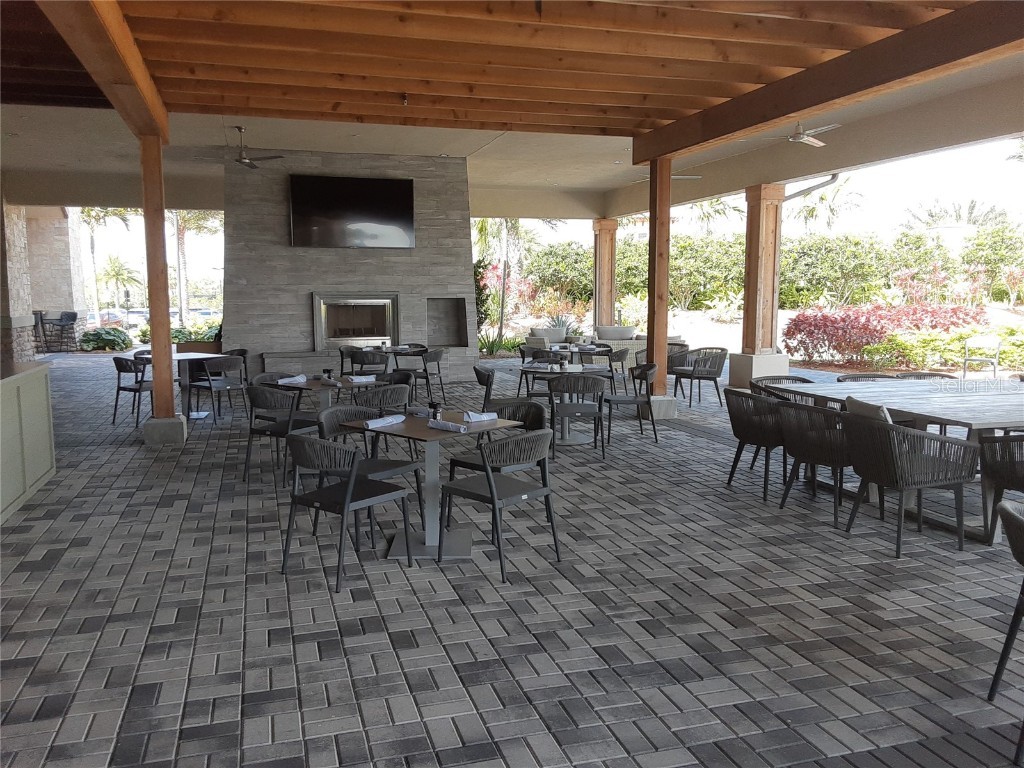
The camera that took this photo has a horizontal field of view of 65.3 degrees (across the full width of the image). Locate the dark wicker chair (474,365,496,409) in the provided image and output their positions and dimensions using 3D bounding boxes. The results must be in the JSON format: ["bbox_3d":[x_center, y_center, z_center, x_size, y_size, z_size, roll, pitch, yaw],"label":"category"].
[{"bbox_3d":[-0.094,0.219,8.056,0.550,0.785,0.530,0,6,4],"label":"dark wicker chair"}]

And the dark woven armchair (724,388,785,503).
[{"bbox_3d":[2.002,0.442,6.102,0.570,0.770,0.590,-2,7,-18],"label":"dark woven armchair"}]

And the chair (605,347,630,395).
[{"bbox_3d":[1.320,-0.082,10.918,0.530,0.780,0.520,4,7,29],"label":"chair"}]

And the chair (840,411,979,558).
[{"bbox_3d":[2.397,0.583,4.851,0.570,0.770,0.590,-2,7,-18],"label":"chair"}]

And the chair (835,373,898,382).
[{"bbox_3d":[3.328,0.329,7.109,0.610,0.785,0.610,-2,7,-18],"label":"chair"}]

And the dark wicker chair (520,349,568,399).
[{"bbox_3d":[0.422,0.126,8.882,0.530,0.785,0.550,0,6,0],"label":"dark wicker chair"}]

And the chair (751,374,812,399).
[{"bbox_3d":[2.448,0.364,6.943,0.600,0.790,0.600,-3,7,-29],"label":"chair"}]

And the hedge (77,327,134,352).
[{"bbox_3d":[-10.686,-1.195,21.144,1.250,0.630,1.100,-2,7,-18],"label":"hedge"}]

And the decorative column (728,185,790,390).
[{"bbox_3d":[4.049,-1.554,12.943,0.655,3.210,0.660,-2,7,-18],"label":"decorative column"}]

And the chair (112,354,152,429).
[{"bbox_3d":[-4.300,0.071,9.333,0.520,0.780,0.530,4,8,32],"label":"chair"}]

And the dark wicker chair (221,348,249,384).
[{"bbox_3d":[-3.689,-0.035,10.275,0.530,0.785,0.550,5,8,36],"label":"dark wicker chair"}]

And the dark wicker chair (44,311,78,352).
[{"bbox_3d":[-11.344,-1.318,20.184,0.550,1.060,0.570,5,8,35],"label":"dark wicker chair"}]

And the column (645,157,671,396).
[{"bbox_3d":[1.790,-1.259,9.676,0.185,2.820,0.185,-2,7,-18],"label":"column"}]

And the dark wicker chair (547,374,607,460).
[{"bbox_3d":[0.618,0.284,7.486,0.530,0.770,0.540,0,6,-1],"label":"dark wicker chair"}]

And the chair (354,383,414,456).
[{"bbox_3d":[-1.138,0.385,6.592,0.550,0.785,0.530,5,8,40],"label":"chair"}]

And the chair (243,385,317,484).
[{"bbox_3d":[-1.827,0.393,6.537,0.520,0.765,0.540,4,8,34],"label":"chair"}]

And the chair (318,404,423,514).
[{"bbox_3d":[-0.911,0.559,5.065,0.550,0.785,0.530,5,8,35],"label":"chair"}]

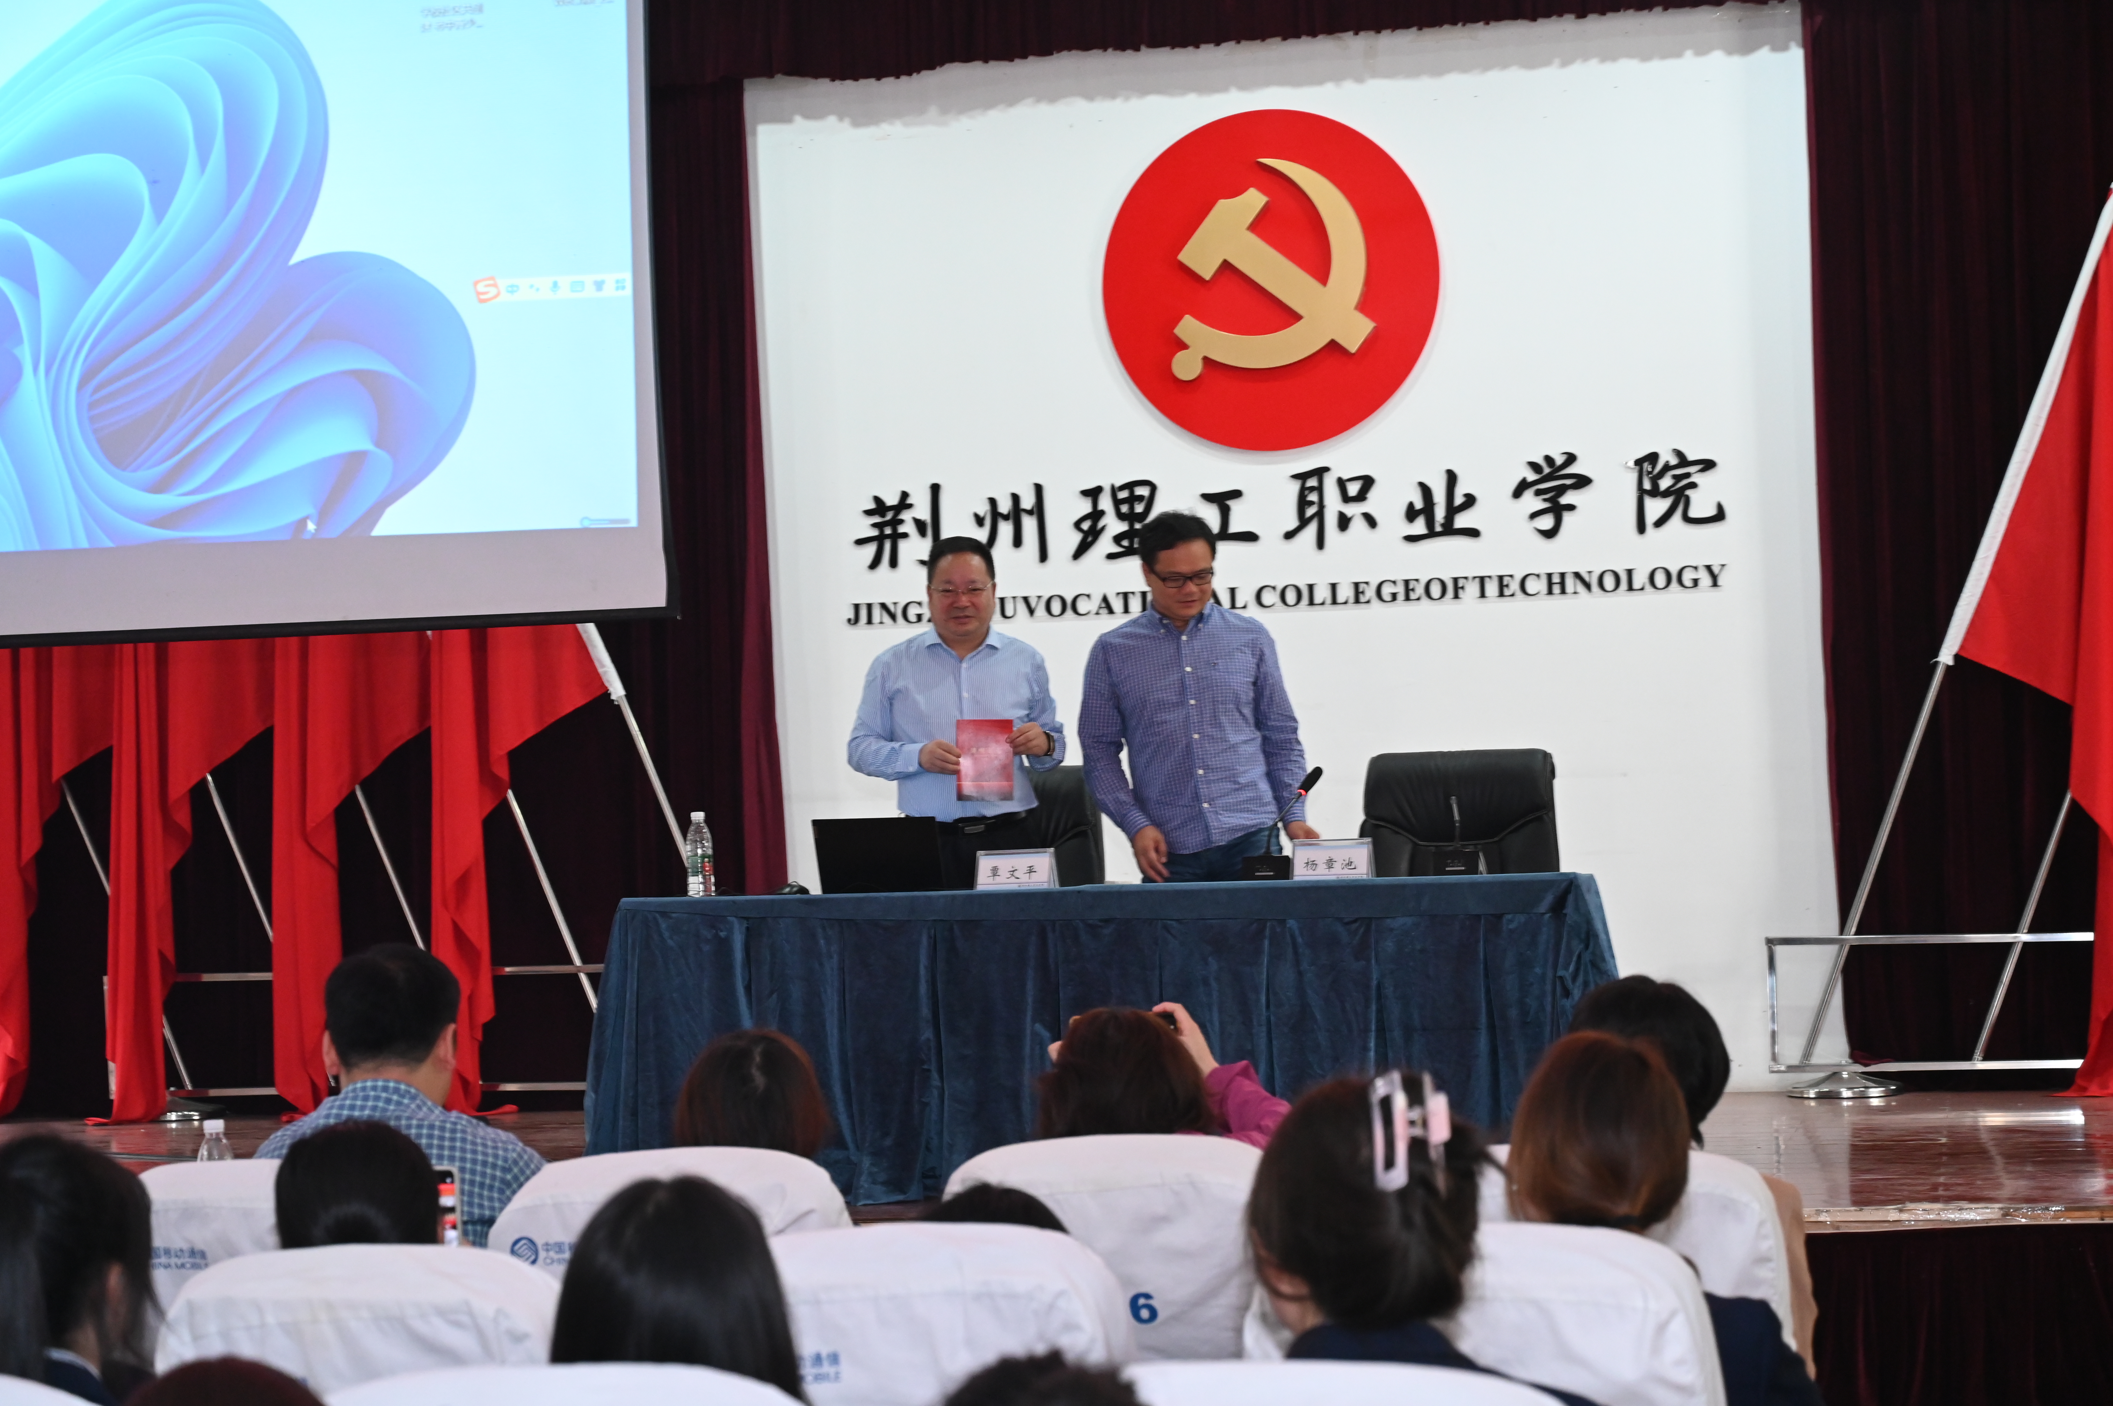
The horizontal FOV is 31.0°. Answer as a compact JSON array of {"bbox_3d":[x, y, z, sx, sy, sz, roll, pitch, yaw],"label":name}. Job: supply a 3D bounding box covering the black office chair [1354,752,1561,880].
[{"bbox_3d":[1.087,0.674,10.189,0.640,1.120,0.680,-2,-3,14],"label":"black office chair"}]

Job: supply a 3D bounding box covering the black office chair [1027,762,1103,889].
[{"bbox_3d":[-0.117,0.720,10.439,0.640,1.120,0.680,-3,-3,20],"label":"black office chair"}]

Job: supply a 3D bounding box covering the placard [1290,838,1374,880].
[{"bbox_3d":[0.685,0.392,9.459,0.200,0.100,0.070,-2,-3,14],"label":"placard"}]

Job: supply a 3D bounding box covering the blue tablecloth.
[{"bbox_3d":[0.122,0.853,9.660,2.530,0.770,0.600,-2,-3,14],"label":"blue tablecloth"}]

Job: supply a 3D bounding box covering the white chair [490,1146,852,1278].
[{"bbox_3d":[-0.427,1.073,5.029,0.550,1.000,0.650,-2,-3,9],"label":"white chair"}]

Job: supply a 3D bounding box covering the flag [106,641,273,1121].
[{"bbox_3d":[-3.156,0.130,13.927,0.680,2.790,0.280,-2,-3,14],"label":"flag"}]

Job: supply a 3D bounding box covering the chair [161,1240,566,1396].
[{"bbox_3d":[-0.638,1.059,4.079,0.550,1.000,0.650,-2,-3,9],"label":"chair"}]

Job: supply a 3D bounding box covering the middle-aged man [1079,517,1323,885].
[{"bbox_3d":[0.377,0.371,10.124,0.600,1.760,0.380,-2,-3,-1],"label":"middle-aged man"}]

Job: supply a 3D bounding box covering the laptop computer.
[{"bbox_3d":[-0.431,0.392,9.811,0.320,0.200,0.270,-2,-3,14],"label":"laptop computer"}]

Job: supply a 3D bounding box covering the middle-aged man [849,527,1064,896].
[{"bbox_3d":[-0.261,0.416,10.253,0.560,1.720,0.380,-2,-3,-1],"label":"middle-aged man"}]

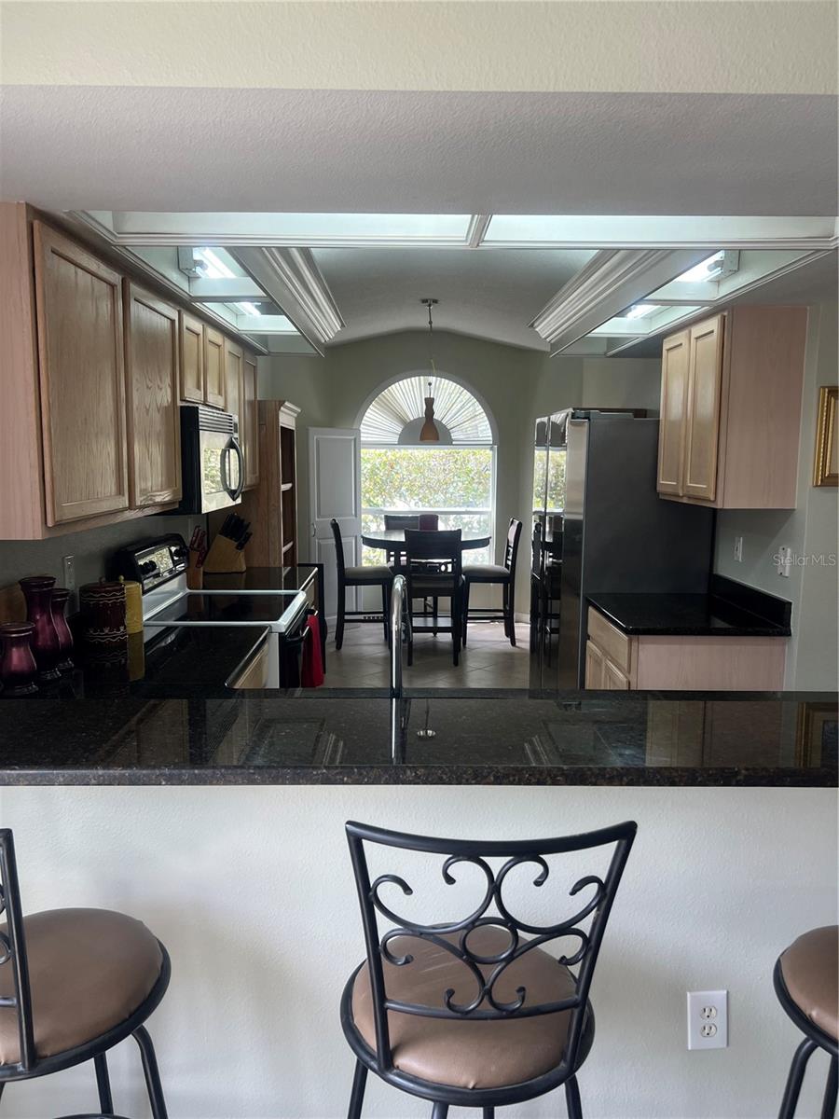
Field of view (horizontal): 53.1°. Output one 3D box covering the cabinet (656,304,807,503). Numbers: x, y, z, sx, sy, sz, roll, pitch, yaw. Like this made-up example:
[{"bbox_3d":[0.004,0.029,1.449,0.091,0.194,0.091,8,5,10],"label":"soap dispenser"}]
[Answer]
[{"bbox_3d":[1.290,-0.619,3.561,0.330,0.765,0.720,0,7,-1],"label":"cabinet"}]

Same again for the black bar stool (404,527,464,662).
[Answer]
[{"bbox_3d":[0.101,0.263,6.368,0.445,1.019,0.500,0,7,-1],"label":"black bar stool"}]

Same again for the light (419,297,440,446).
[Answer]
[{"bbox_3d":[0.081,-1.425,6.372,0.152,1.062,0.150,0,7,-1],"label":"light"}]

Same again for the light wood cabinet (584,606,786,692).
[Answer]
[{"bbox_3d":[1.099,0.682,3.688,0.615,0.882,0.765,0,7,-1],"label":"light wood cabinet"}]

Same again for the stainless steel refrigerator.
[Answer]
[{"bbox_3d":[1.039,0.136,4.493,0.750,1.780,0.910,0,7,-1],"label":"stainless steel refrigerator"}]

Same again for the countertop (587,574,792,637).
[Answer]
[{"bbox_3d":[1.106,0.179,3.613,0.637,0.135,0.785,0,7,-1],"label":"countertop"}]

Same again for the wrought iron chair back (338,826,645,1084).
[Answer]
[{"bbox_3d":[0.091,0.553,1.155,0.390,0.400,0.110,0,7,-1],"label":"wrought iron chair back"}]

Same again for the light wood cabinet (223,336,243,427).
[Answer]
[{"bbox_3d":[-1.056,-0.693,4.104,0.320,0.745,0.440,0,7,-1],"label":"light wood cabinet"}]

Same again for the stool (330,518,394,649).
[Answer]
[{"bbox_3d":[-0.471,0.194,6.931,0.520,1.040,0.430,0,7,-6],"label":"stool"}]

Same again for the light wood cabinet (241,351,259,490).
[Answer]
[{"bbox_3d":[-1.076,-0.764,4.621,0.330,0.765,0.470,0,7,-1],"label":"light wood cabinet"}]

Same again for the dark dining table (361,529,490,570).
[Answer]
[{"bbox_3d":[0.054,0.262,6.920,1.060,0.914,1.060,0,7,-1],"label":"dark dining table"}]

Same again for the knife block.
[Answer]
[{"bbox_3d":[-1.072,-0.040,4.664,0.220,0.213,0.105,0,7,-1],"label":"knife block"}]

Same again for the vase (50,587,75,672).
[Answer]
[{"bbox_3d":[-1.125,0.214,2.627,0.105,0.250,0.105,0,7,-1],"label":"vase"}]

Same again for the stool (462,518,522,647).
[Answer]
[{"bbox_3d":[0.593,0.183,7.024,0.480,1.016,0.435,0,7,-1],"label":"stool"}]

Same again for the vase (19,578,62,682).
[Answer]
[{"bbox_3d":[-1.116,0.202,2.479,0.110,0.290,0.110,0,7,-1],"label":"vase"}]

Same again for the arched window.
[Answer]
[{"bbox_3d":[0.071,-0.825,7.841,1.280,1.760,0.100,0,7,-1],"label":"arched window"}]

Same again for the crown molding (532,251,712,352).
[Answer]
[{"bbox_3d":[0.726,-1.097,3.581,0.142,0.180,2.620,0,7,-1],"label":"crown molding"}]

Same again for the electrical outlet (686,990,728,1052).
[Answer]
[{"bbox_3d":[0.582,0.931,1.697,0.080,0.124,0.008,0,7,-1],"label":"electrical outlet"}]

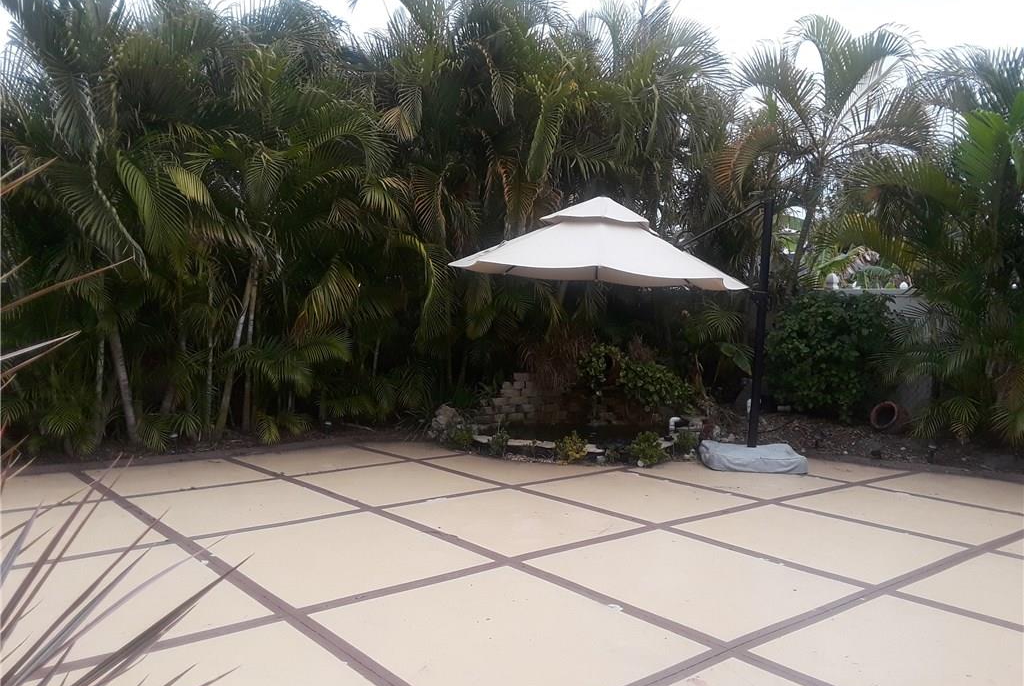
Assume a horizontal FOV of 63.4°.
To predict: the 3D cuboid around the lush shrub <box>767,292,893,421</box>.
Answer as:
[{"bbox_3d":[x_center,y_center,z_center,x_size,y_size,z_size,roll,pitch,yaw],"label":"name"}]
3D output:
[{"bbox_3d":[4.307,0.169,11.200,1.700,1.720,1.200,1,2,11],"label":"lush shrub"}]

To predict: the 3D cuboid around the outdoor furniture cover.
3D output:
[{"bbox_3d":[2.420,1.154,8.330,0.950,0.190,0.850,1,2,7],"label":"outdoor furniture cover"}]

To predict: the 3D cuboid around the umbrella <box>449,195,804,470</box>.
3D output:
[{"bbox_3d":[1.170,-0.129,8.450,3.600,2.700,3.000,1,2,6],"label":"umbrella"}]

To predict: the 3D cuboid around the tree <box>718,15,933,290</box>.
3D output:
[{"bbox_3d":[4.408,-1.836,11.832,3.000,5.660,2.900,2,2,17],"label":"tree"}]

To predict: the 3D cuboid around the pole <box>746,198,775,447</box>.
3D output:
[{"bbox_3d":[2.528,-0.192,8.402,0.100,2.539,0.100,3,2,6],"label":"pole"}]

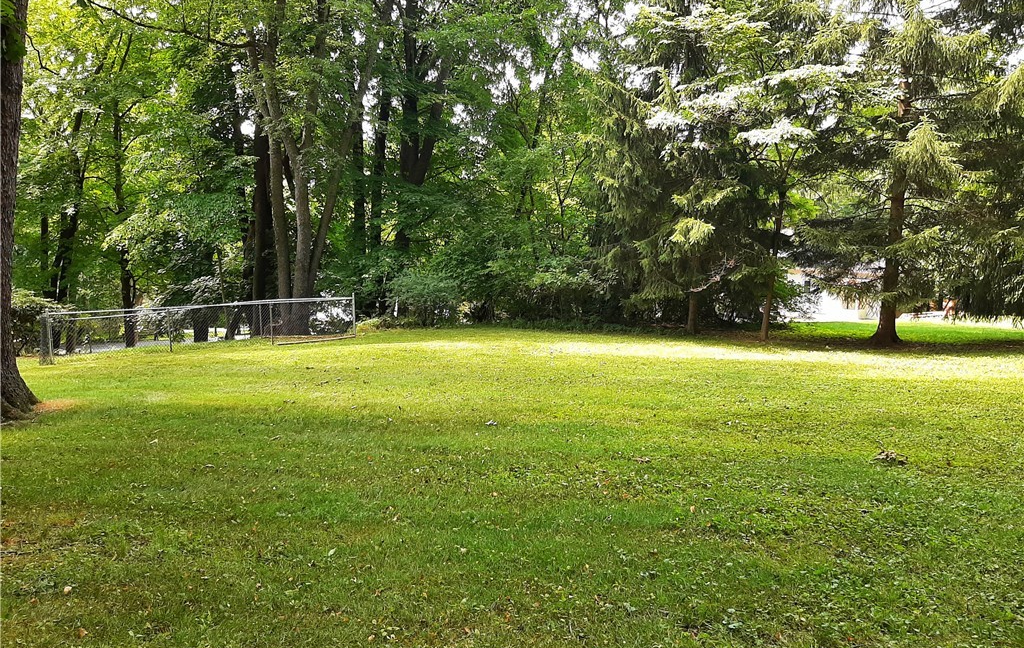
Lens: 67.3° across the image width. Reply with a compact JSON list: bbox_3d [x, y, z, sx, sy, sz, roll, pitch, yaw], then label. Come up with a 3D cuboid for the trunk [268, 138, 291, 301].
[{"bbox_3d":[-7.406,-3.138,24.500,0.600,5.543,0.480,-1,3,-17],"label":"trunk"}]

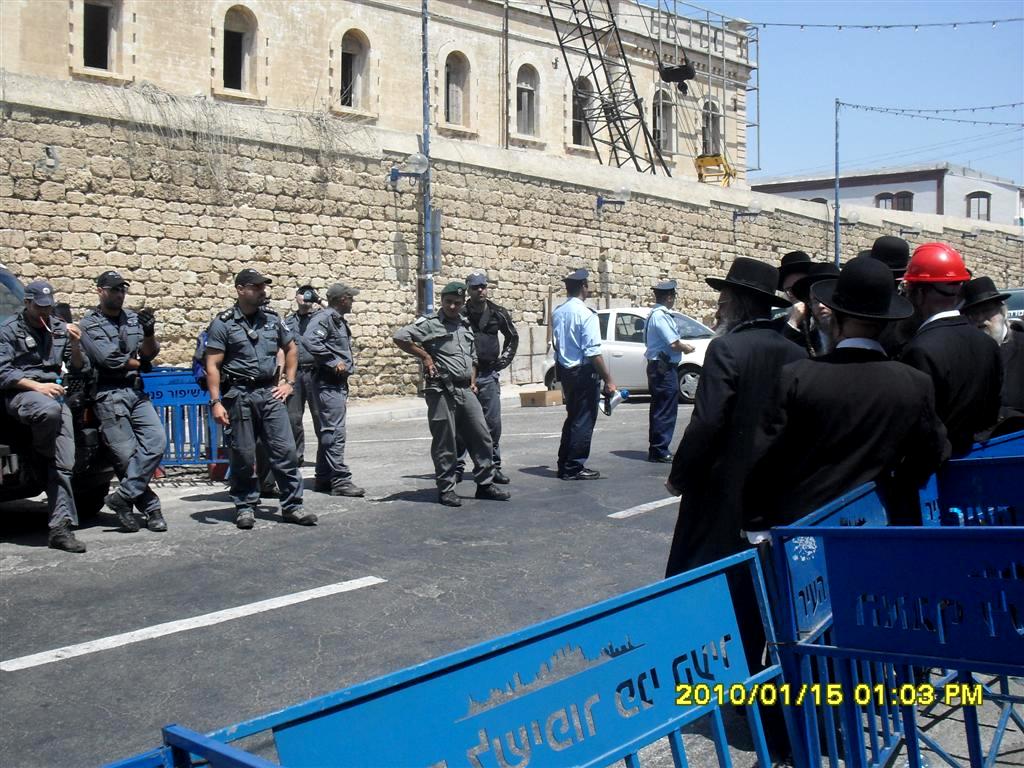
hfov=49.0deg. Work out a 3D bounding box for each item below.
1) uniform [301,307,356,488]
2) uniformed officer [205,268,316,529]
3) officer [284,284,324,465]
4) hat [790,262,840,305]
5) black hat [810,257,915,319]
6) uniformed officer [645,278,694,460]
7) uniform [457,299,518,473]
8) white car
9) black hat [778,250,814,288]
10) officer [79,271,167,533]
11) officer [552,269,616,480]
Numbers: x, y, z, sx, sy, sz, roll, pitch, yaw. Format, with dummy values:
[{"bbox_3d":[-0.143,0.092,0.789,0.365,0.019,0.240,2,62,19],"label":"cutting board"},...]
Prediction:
[{"bbox_3d":[-1.526,0.113,9.400,0.440,1.540,0.500,1,2,22],"label":"uniform"},{"bbox_3d":[-1.810,0.070,8.100,0.680,1.800,0.450,-1,2,-30],"label":"uniformed officer"},{"bbox_3d":[-1.772,0.051,9.600,0.550,1.780,0.430,-1,3,-12],"label":"officer"},{"bbox_3d":[1.427,-0.465,5.150,0.330,0.140,0.370,-1,-12,-24],"label":"hat"},{"bbox_3d":[1.188,-0.336,3.800,0.350,0.155,0.370,1,22,-6],"label":"black hat"},{"bbox_3d":[1.566,-0.145,11.250,0.480,1.800,0.500,-1,2,-22],"label":"uniformed officer"},{"bbox_3d":[-0.226,0.013,9.600,0.580,1.500,0.380,-1,2,-14],"label":"uniform"},{"bbox_3d":[2.380,-0.500,18.400,3.700,1.500,1.680,2,4,33],"label":"white car"},{"bbox_3d":[1.850,-0.790,7.300,0.340,0.150,0.370,0,2,9],"label":"black hat"},{"bbox_3d":[-2.651,0.112,7.650,0.570,1.740,0.530,-2,4,-29],"label":"officer"},{"bbox_3d":[0.633,-0.100,9.950,0.450,1.830,0.550,-2,3,-41],"label":"officer"}]

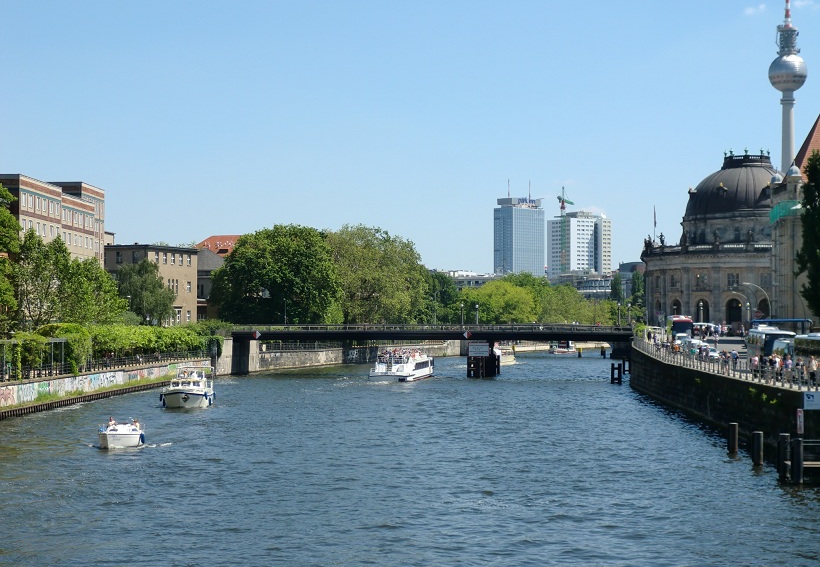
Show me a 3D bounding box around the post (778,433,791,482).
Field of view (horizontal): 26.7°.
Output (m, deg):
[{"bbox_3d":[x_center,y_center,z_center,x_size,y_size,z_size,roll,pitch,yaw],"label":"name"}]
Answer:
[{"bbox_3d":[17.823,8.257,82.300,0.570,2.300,0.570,0,-1,0],"label":"post"}]

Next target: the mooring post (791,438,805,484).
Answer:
[{"bbox_3d":[19.060,8.740,85.000,0.550,2.200,0.550,0,-1,0],"label":"mooring post"}]

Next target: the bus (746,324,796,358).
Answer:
[{"bbox_3d":[30.600,5.400,145.500,2.550,3.500,12.000,0,-1,5],"label":"bus"}]

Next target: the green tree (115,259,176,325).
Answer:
[{"bbox_3d":[-39.500,2.600,258.000,9.000,12.700,9.000,0,-1,0],"label":"green tree"}]

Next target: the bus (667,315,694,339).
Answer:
[{"bbox_3d":[34.569,6.032,221.000,2.550,3.750,12.000,0,-1,6],"label":"bus"}]

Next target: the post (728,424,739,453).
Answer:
[{"bbox_3d":[18.719,8.952,100.000,0.560,1.820,0.560,0,-1,0],"label":"post"}]

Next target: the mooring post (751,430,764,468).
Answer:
[{"bbox_3d":[19.380,9.190,96.300,0.600,1.870,0.600,0,-1,0],"label":"mooring post"}]

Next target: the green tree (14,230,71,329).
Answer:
[{"bbox_3d":[-42.100,1.800,198.000,6.800,15.000,6.800,0,-1,0],"label":"green tree"}]

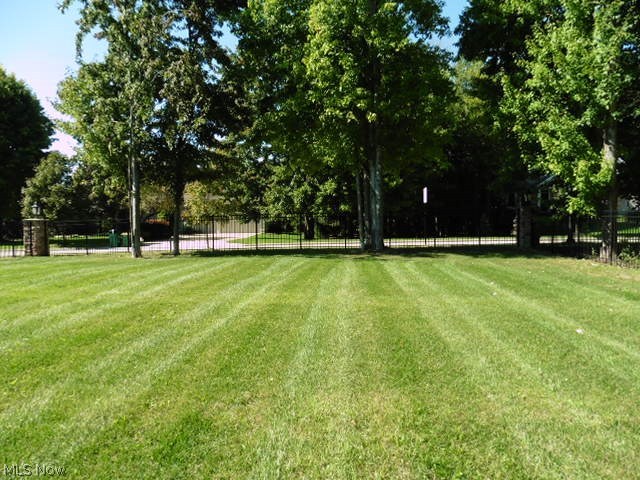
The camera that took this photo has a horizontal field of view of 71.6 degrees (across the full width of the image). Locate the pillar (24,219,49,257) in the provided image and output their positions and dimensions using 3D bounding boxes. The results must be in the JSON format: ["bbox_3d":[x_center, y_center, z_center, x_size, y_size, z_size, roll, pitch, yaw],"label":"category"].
[{"bbox_3d":[-12.253,-0.117,19.150,0.660,1.600,0.660,-1,3,3],"label":"pillar"}]

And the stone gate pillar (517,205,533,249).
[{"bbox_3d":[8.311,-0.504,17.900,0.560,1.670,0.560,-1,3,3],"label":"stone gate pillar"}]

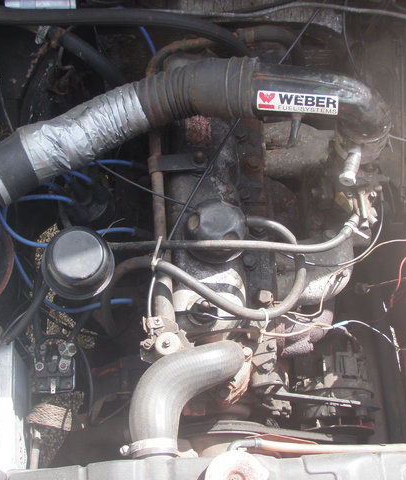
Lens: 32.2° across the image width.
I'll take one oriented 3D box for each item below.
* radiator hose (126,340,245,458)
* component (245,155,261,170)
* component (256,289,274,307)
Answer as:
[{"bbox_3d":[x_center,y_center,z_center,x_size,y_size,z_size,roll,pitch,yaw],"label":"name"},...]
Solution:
[{"bbox_3d":[-0.016,0.175,0.794,0.140,0.105,0.138,-2,67,-4],"label":"radiator hose"},{"bbox_3d":[0.074,-0.114,1.030,0.023,0.015,0.022,-2,67,-4],"label":"component"},{"bbox_3d":[0.083,0.078,0.950,0.023,0.016,0.022,-2,67,-4],"label":"component"}]

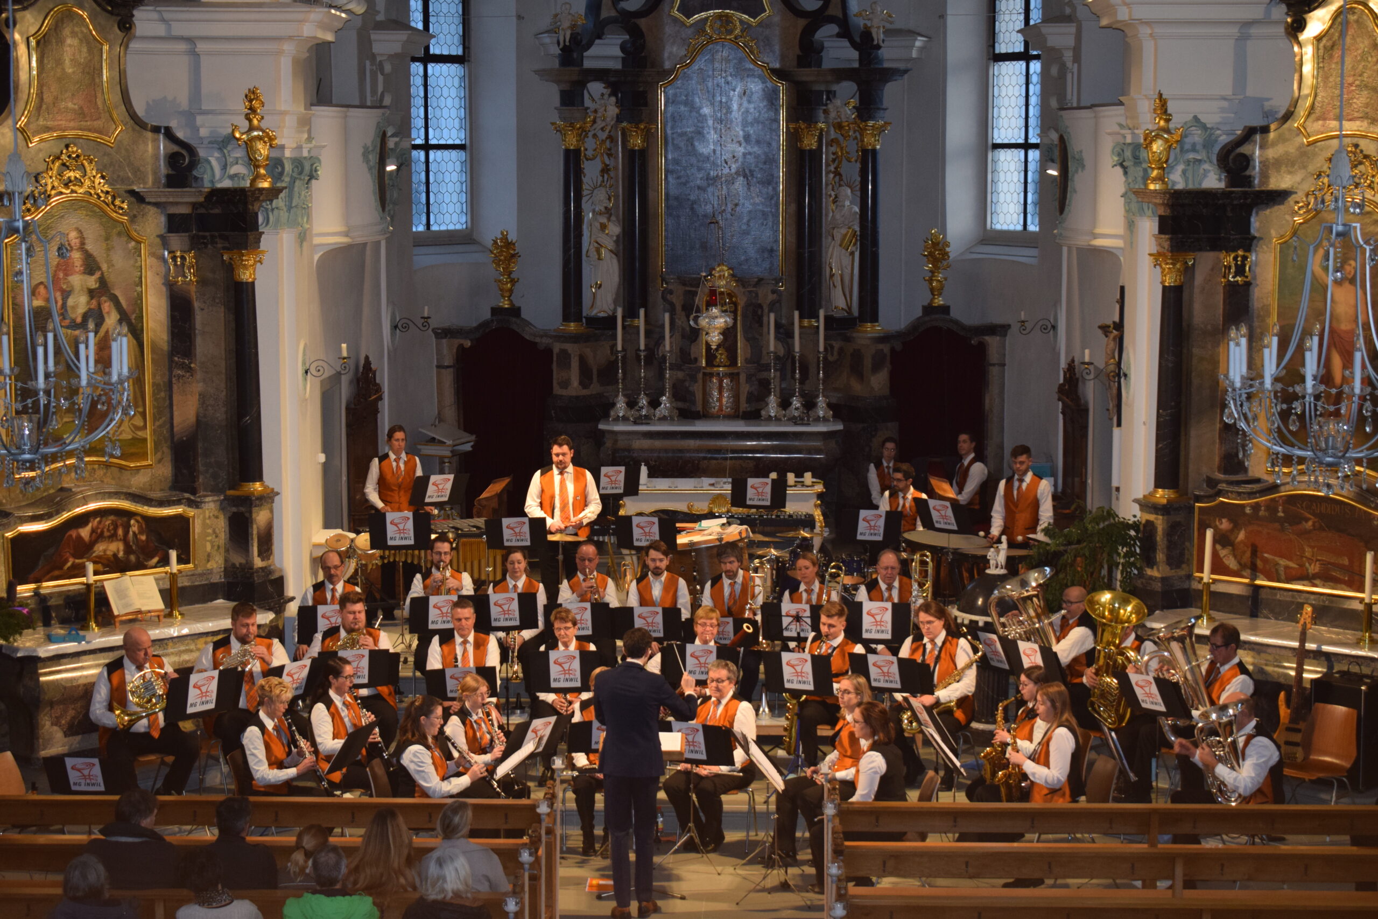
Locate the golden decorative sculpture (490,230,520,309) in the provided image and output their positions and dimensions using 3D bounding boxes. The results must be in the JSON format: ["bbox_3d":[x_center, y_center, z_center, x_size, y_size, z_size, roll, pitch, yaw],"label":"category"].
[{"bbox_3d":[-1.942,-1.990,26.968,0.320,0.825,0.270,0,7,1],"label":"golden decorative sculpture"}]

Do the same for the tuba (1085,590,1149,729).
[{"bbox_3d":[2.954,1.385,17.700,0.440,0.930,0.450,21,33,33],"label":"tuba"}]

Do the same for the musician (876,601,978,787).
[{"bbox_3d":[1.747,1.700,18.624,0.600,1.330,0.850,4,8,28],"label":"musician"}]

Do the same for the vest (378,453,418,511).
[{"bbox_3d":[-2.505,0.213,22.100,0.360,0.560,0.250,-1,8,-10],"label":"vest"}]

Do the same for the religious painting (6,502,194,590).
[{"bbox_3d":[-4.702,0.654,20.644,0.080,0.630,1.650,7,10,43],"label":"religious painting"}]

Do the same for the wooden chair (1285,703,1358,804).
[{"bbox_3d":[4.421,2.129,17.924,0.450,0.800,0.500,6,10,39],"label":"wooden chair"}]

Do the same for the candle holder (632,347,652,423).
[{"bbox_3d":[-0.473,-0.761,26.300,0.210,0.750,0.200,0,7,2],"label":"candle holder"}]

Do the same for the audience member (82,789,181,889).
[{"bbox_3d":[-2.940,2.401,13.693,0.530,1.370,0.720,0,7,2],"label":"audience member"}]

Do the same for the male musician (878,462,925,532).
[{"bbox_3d":[1.898,0.851,22.773,0.520,1.520,0.550,2,7,14],"label":"male musician"}]

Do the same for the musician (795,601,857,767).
[{"bbox_3d":[1.009,1.737,19.003,0.480,1.240,0.700,2,7,17],"label":"musician"}]

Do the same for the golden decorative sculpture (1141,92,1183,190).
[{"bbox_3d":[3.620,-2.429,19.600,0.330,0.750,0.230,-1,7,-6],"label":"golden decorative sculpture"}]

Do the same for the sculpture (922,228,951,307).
[{"bbox_3d":[2.582,-2.001,26.800,0.290,0.820,0.270,0,7,0],"label":"sculpture"}]

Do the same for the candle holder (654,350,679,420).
[{"bbox_3d":[-0.235,-0.747,26.000,0.240,0.710,0.230,0,7,0],"label":"candle holder"}]

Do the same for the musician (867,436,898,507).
[{"bbox_3d":[2.004,0.441,25.872,0.500,1.300,0.800,0,7,-3],"label":"musician"}]

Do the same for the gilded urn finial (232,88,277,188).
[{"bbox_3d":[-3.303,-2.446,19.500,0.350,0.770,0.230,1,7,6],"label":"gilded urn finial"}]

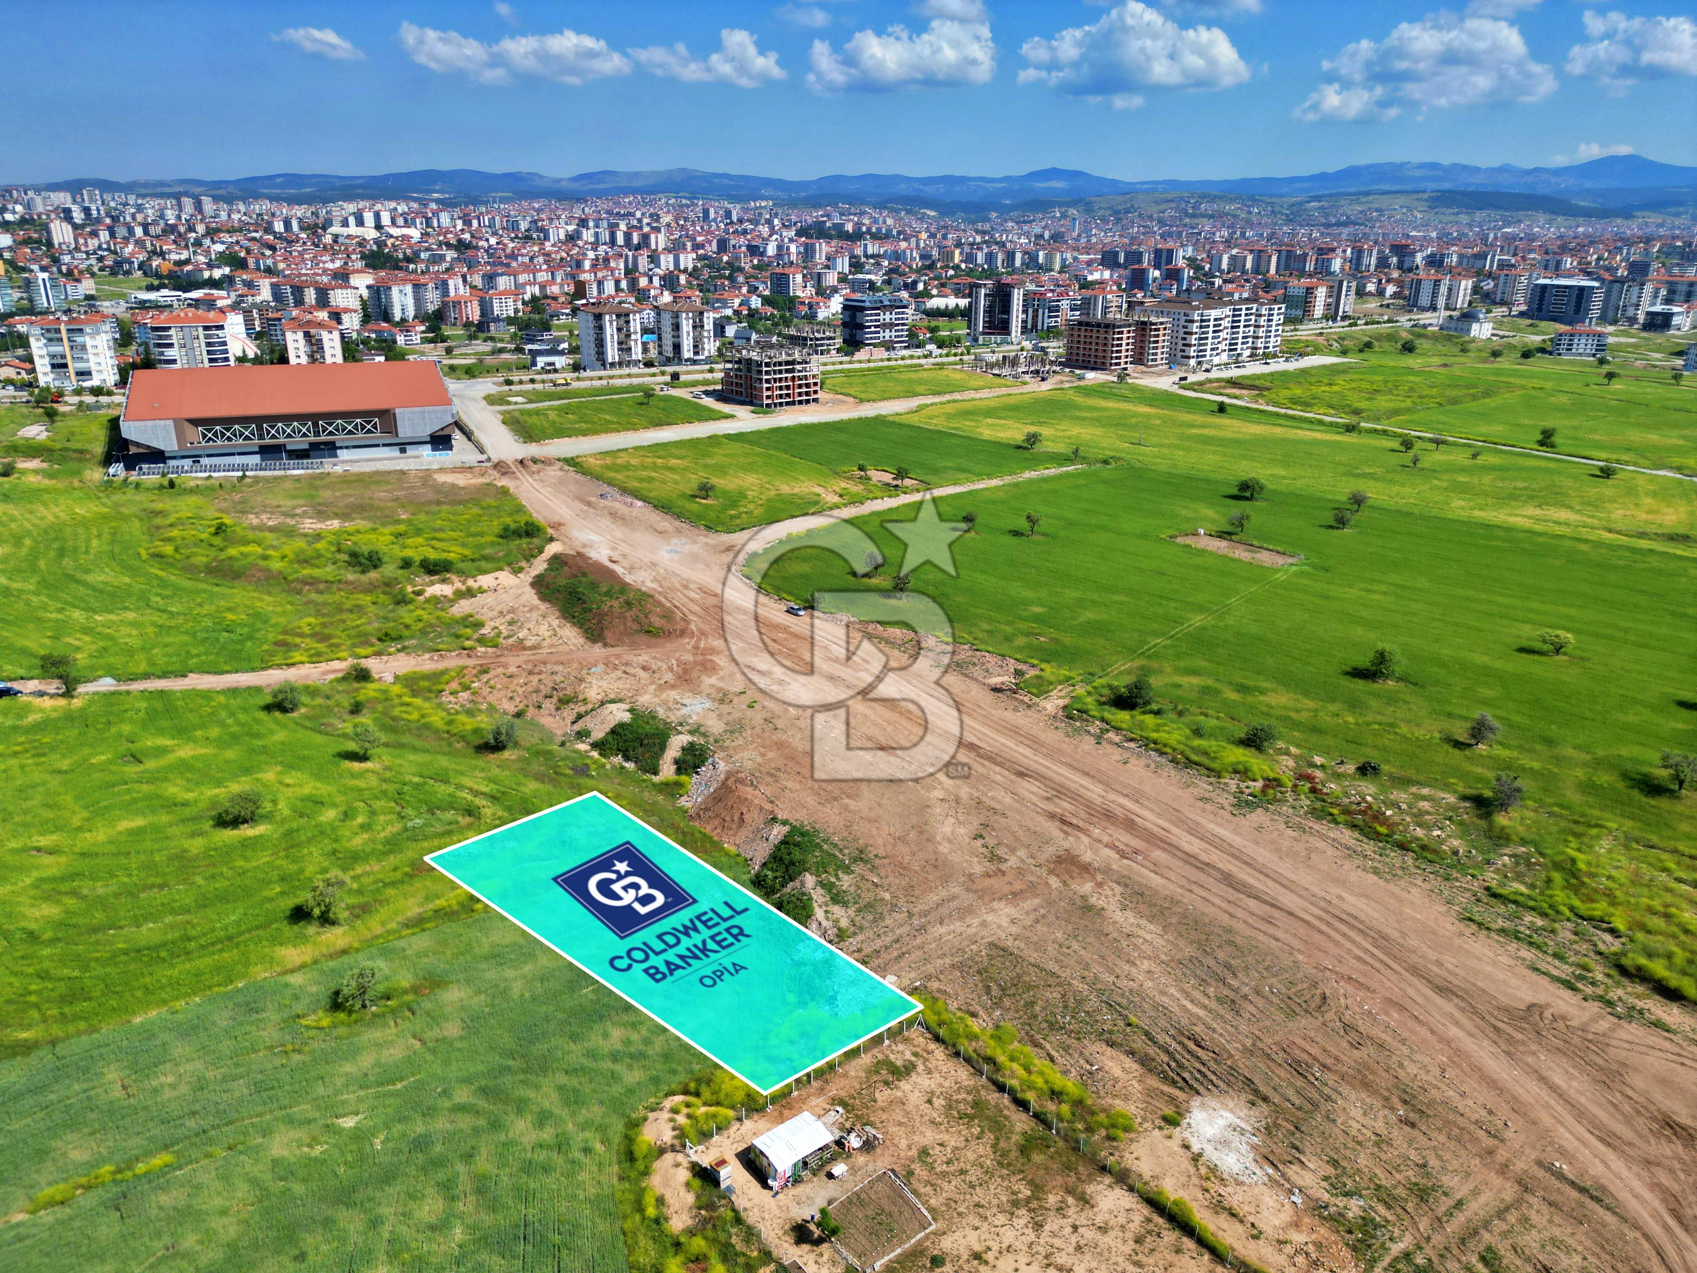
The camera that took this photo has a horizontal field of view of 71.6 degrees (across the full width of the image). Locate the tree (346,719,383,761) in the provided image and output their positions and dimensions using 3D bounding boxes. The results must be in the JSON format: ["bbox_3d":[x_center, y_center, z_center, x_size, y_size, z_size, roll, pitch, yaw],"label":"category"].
[{"bbox_3d":[-67.636,14.632,164.685,4.700,5.600,4.700,1,20,0],"label":"tree"}]

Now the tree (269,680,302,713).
[{"bbox_3d":[-85.939,9.324,179.633,4.700,4.900,4.700,1,20,0],"label":"tree"}]

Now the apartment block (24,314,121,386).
[{"bbox_3d":[-291.388,-107.881,443.490,24.071,25.279,12.084,-4,21,-11],"label":"apartment block"}]

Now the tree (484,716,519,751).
[{"bbox_3d":[-52.406,14.549,177.541,4.300,4.100,4.300,0,20,0],"label":"tree"}]

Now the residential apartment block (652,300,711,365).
[{"bbox_3d":[-77.022,-143.756,556.295,16.400,26.800,23.500,-15,25,-36],"label":"residential apartment block"}]

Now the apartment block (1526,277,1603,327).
[{"bbox_3d":[552.020,-256.670,907.190,23.000,33.000,42.000,-16,26,-37],"label":"apartment block"}]

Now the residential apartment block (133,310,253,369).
[{"bbox_3d":[-246.050,-109.160,442.590,28.000,25.000,21.000,-5,21,-15],"label":"residential apartment block"}]

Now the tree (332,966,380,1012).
[{"bbox_3d":[-47.360,34.168,113.832,4.000,4.400,4.000,1,20,0],"label":"tree"}]

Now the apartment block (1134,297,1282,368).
[{"bbox_3d":[195.656,-166.778,636.834,81.389,29.859,38.676,-15,26,-36],"label":"apartment block"}]

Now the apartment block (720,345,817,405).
[{"bbox_3d":[-29.042,-99.190,445.802,25.600,19.300,26.200,-15,25,-37],"label":"apartment block"}]

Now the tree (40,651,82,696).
[{"bbox_3d":[-119.790,5.740,178.830,5.800,7.200,5.800,-14,25,-33],"label":"tree"}]

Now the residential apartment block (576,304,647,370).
[{"bbox_3d":[-113.009,-142.813,558.201,19.862,28.708,23.953,-18,27,-41],"label":"residential apartment block"}]

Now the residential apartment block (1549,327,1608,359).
[{"bbox_3d":[462.980,-186.490,745.190,27.000,17.000,12.500,6,21,13],"label":"residential apartment block"}]

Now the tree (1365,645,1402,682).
[{"bbox_3d":[93.979,4.702,205.444,4.700,5.500,4.700,0,20,0],"label":"tree"}]

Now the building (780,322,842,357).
[{"bbox_3d":[-19.096,-153.426,611.757,22.836,12.800,22.437,-17,27,-40],"label":"building"}]

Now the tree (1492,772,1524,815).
[{"bbox_3d":[86.432,20.562,154.196,4.100,5.600,4.100,1,20,0],"label":"tree"}]

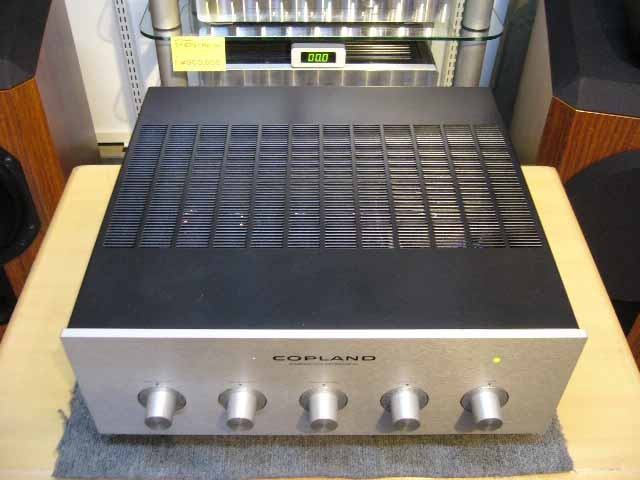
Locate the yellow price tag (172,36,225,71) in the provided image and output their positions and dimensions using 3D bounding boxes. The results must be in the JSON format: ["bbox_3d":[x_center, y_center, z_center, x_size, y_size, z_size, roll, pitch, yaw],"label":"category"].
[{"bbox_3d":[-0.204,-0.314,1.095,0.091,0.060,0.002,0,29,-1],"label":"yellow price tag"}]

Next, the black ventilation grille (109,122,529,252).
[{"bbox_3d":[0.002,-0.059,0.676,0.410,0.010,0.203,0,44,-1],"label":"black ventilation grille"}]

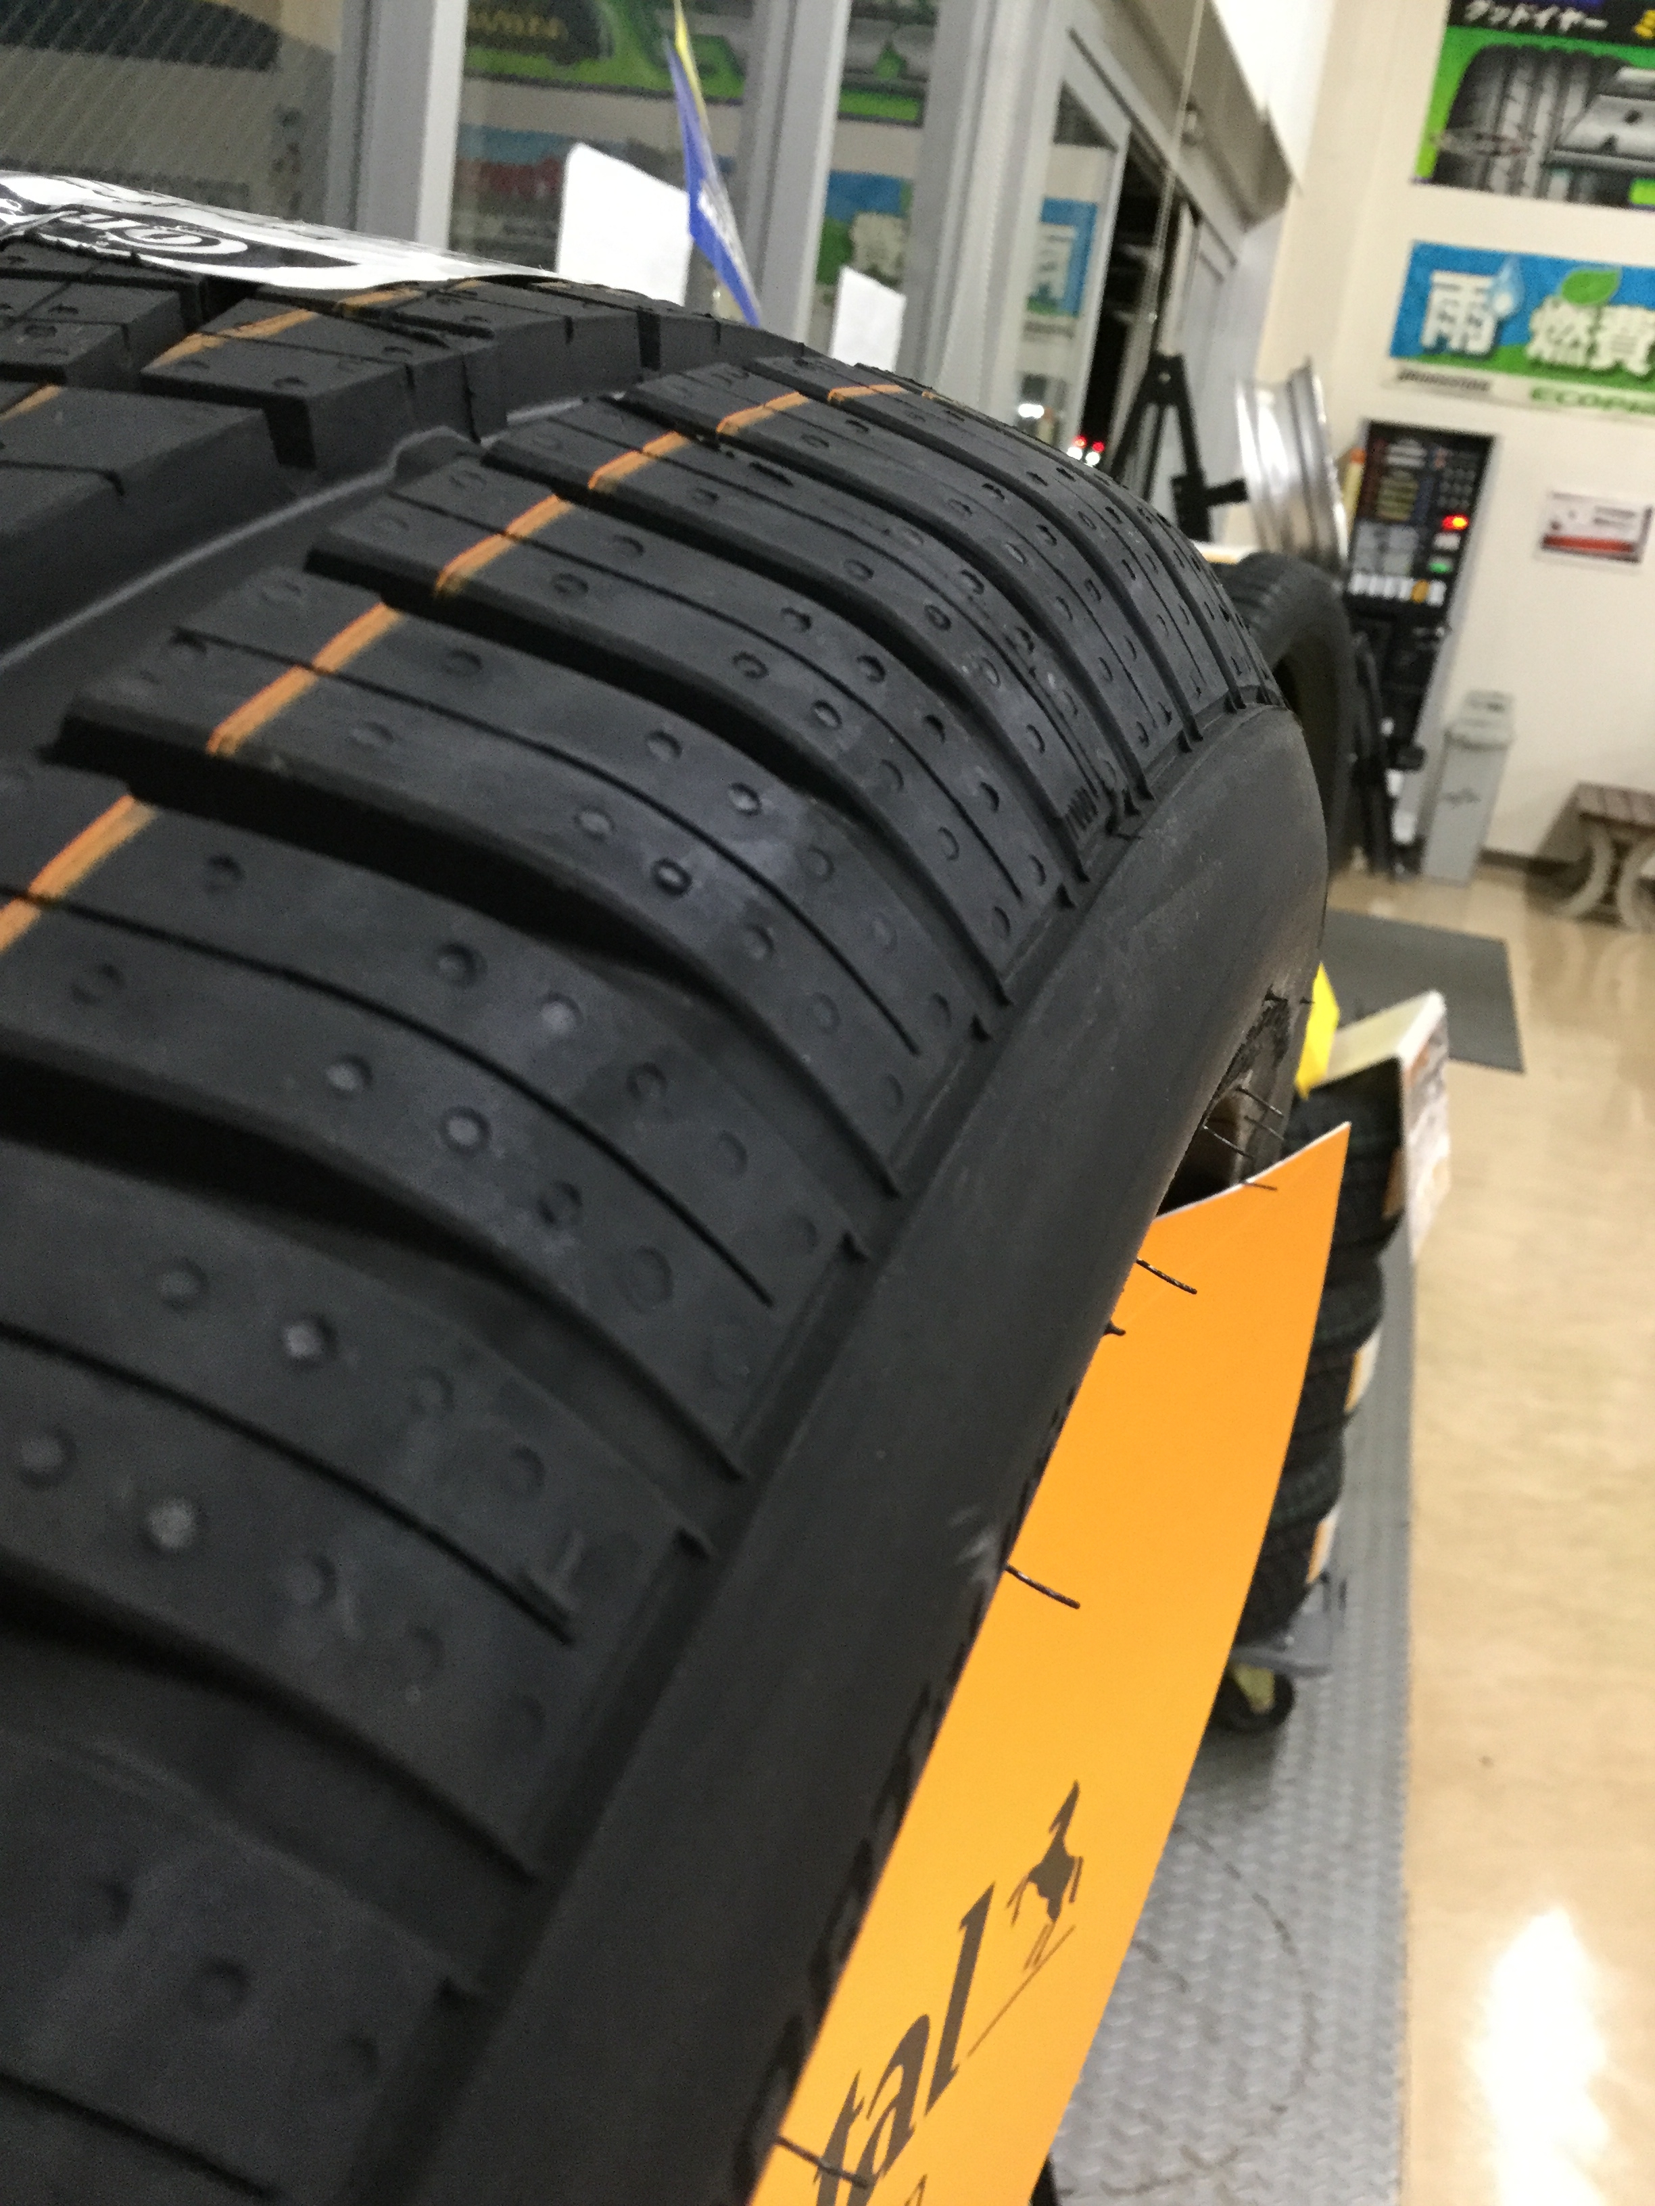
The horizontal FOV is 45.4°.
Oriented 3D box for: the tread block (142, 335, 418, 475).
[{"bbox_3d":[-0.043,-0.055,0.157,0.016,0.007,0.013,14,35,9],"label":"tread block"}]

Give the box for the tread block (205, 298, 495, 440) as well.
[{"bbox_3d":[-0.040,-0.062,0.167,0.019,0.007,0.014,14,32,8],"label":"tread block"}]

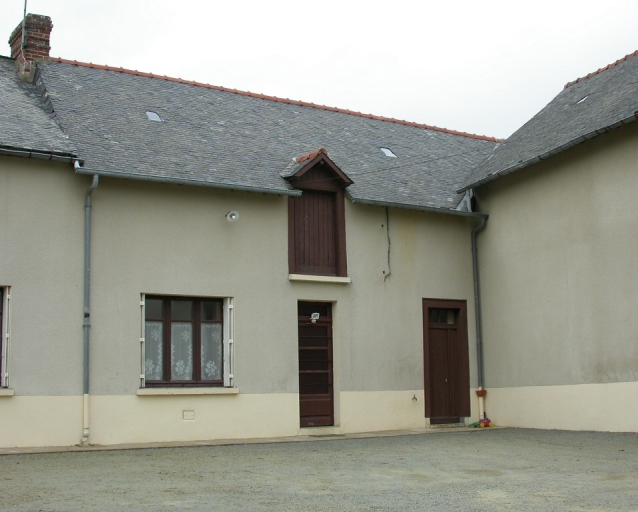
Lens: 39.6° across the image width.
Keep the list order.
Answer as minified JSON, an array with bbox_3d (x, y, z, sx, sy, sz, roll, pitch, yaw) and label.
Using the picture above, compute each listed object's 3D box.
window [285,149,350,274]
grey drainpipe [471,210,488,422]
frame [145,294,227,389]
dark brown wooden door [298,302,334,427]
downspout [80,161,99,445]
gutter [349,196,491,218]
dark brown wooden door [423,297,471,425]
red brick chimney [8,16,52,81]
[{"bbox_3d":[-0.037,-0.750,16.096,1.320,2.210,0.340,4,-11,-31],"label":"window"},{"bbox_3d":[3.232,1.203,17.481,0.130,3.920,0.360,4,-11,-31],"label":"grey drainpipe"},{"bbox_3d":[-2.165,1.411,14.584,1.650,1.510,0.220,4,-11,-31],"label":"frame"},{"bbox_3d":[-0.077,1.924,15.898,0.820,2.230,0.120,4,-11,-31],"label":"dark brown wooden door"},{"bbox_3d":[-3.509,0.781,13.586,0.120,4.130,0.260,4,-11,-31],"label":"downspout"},{"bbox_3d":[2.020,-0.908,17.140,3.350,0.130,0.140,4,-11,-31],"label":"gutter"},{"bbox_3d":[2.460,2.053,17.303,1.120,2.400,0.170,4,-11,-31],"label":"dark brown wooden door"},{"bbox_3d":[-5.679,-3.809,17.410,0.484,1.360,1.410,4,-11,-31],"label":"red brick chimney"}]

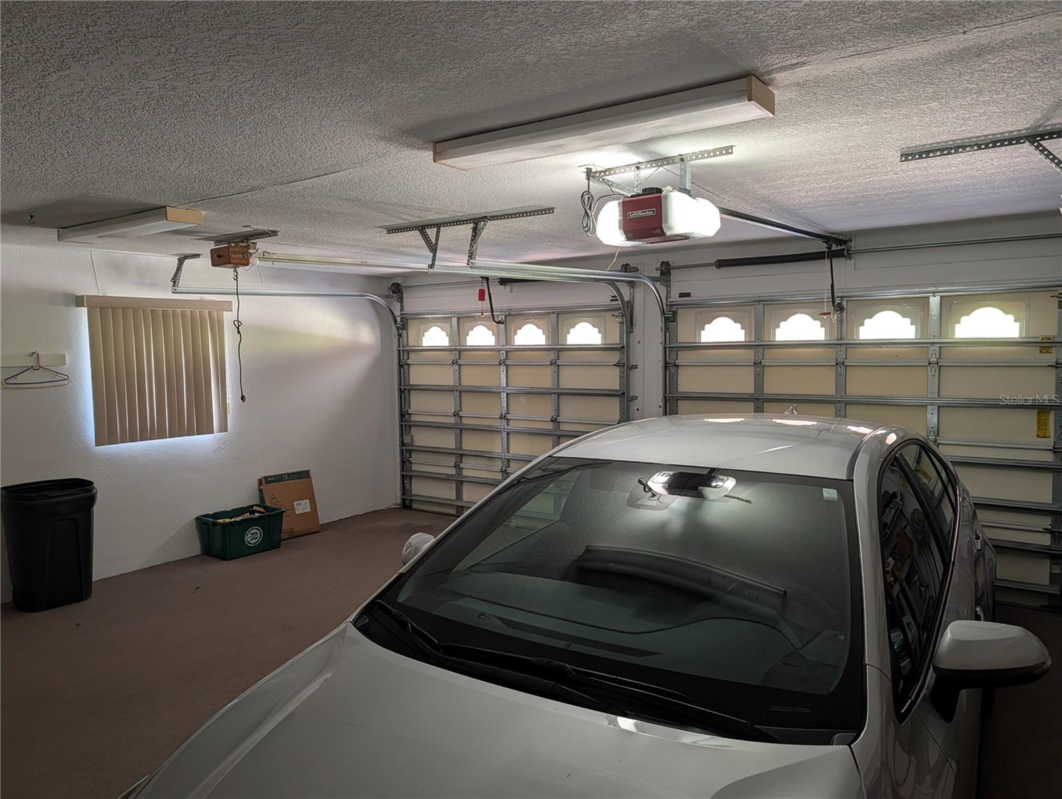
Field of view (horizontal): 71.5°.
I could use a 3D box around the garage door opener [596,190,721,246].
[{"bbox_3d":[0.532,-0.771,3.139,0.420,0.210,0.300,2,5,36],"label":"garage door opener"}]

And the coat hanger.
[{"bbox_3d":[-3.534,-0.212,5.251,0.045,0.245,0.415,2,5,36],"label":"coat hanger"}]

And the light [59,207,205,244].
[{"bbox_3d":[-2.416,-1.026,4.400,1.230,0.078,0.212,2,5,34],"label":"light"}]

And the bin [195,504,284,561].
[{"bbox_3d":[-2.515,1.165,6.422,0.430,0.340,0.600,2,5,36],"label":"bin"}]

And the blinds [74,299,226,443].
[{"bbox_3d":[-2.981,-0.242,5.991,0.130,1.135,1.190,2,5,36],"label":"blinds"}]

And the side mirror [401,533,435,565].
[{"bbox_3d":[-0.414,0.609,2.728,0.250,0.195,0.160,2,5,32],"label":"side mirror"}]

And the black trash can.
[{"bbox_3d":[-3.372,1.022,5.147,0.470,0.830,0.550,2,5,36],"label":"black trash can"}]

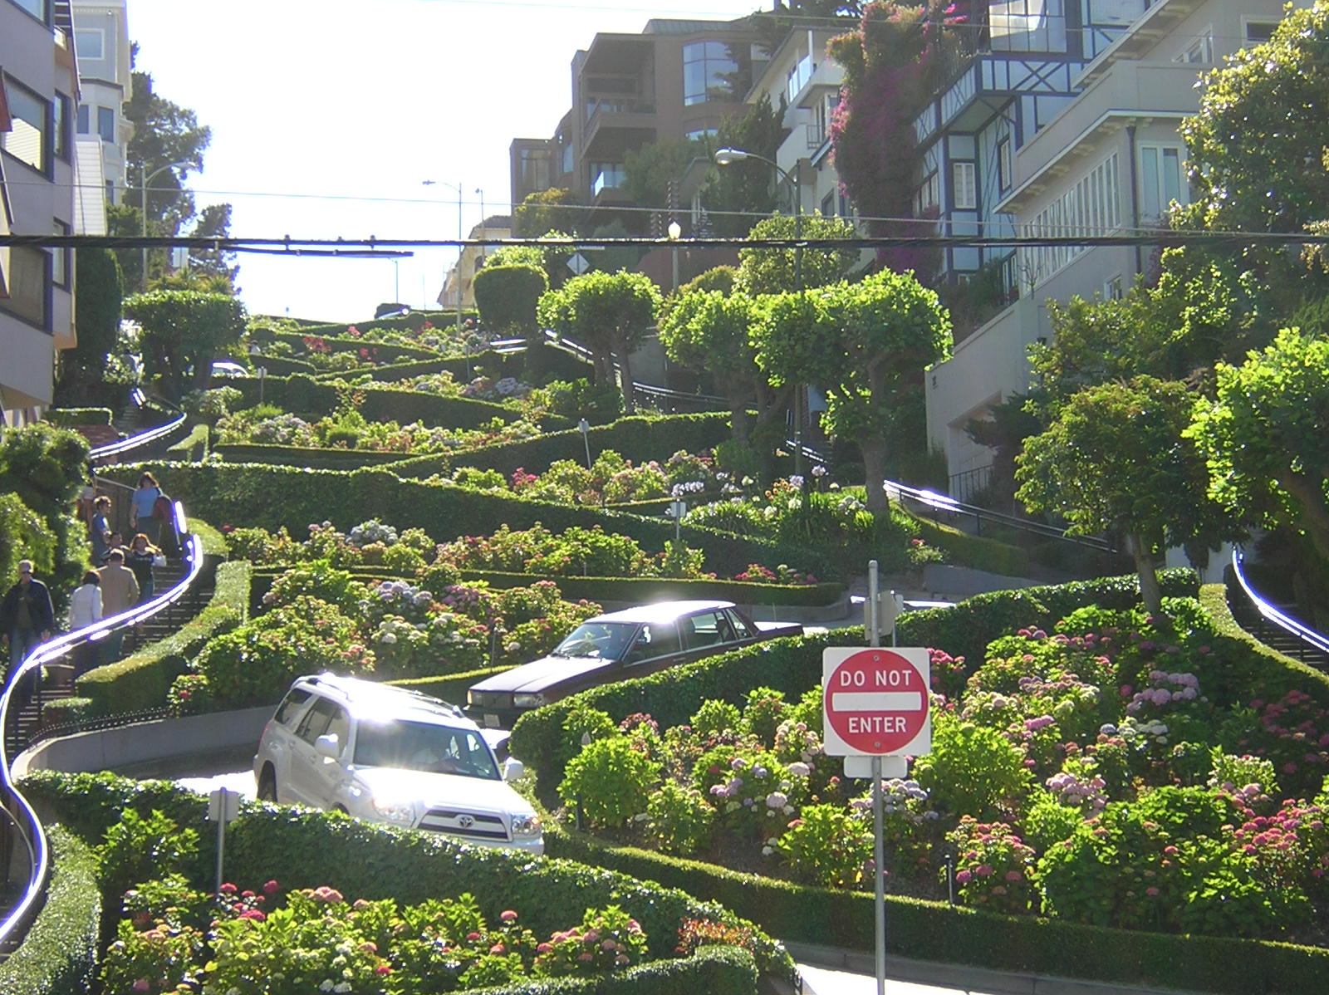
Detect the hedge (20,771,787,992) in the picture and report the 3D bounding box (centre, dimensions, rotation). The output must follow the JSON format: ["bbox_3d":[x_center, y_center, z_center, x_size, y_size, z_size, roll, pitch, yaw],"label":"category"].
[{"bbox_3d":[-2.744,3.432,24.727,8.700,1.950,1.400,-6,-8,35],"label":"hedge"}]

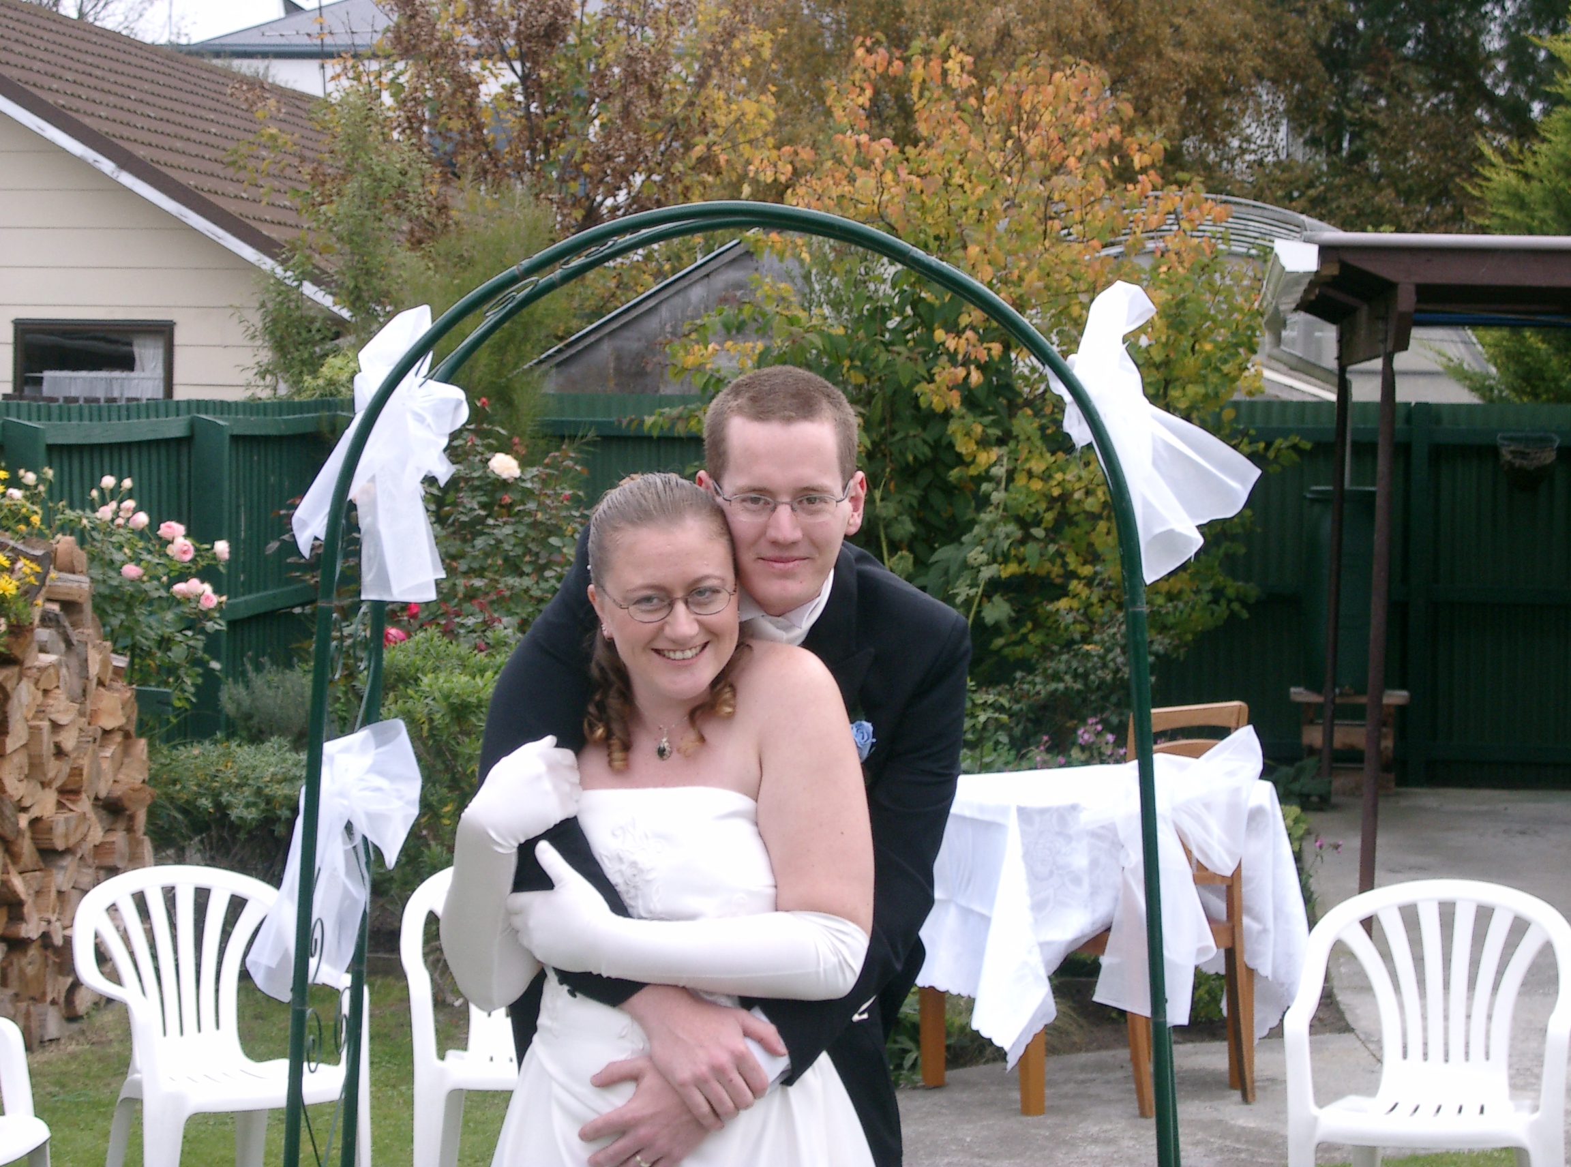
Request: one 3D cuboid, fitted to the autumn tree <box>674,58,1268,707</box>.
[{"bbox_3d":[0.730,-0.471,15.293,2.350,3.040,2.200,0,2,0],"label":"autumn tree"}]

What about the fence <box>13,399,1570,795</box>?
[{"bbox_3d":[0.450,0.103,16.712,7.000,1.800,4.600,0,2,0],"label":"fence"}]

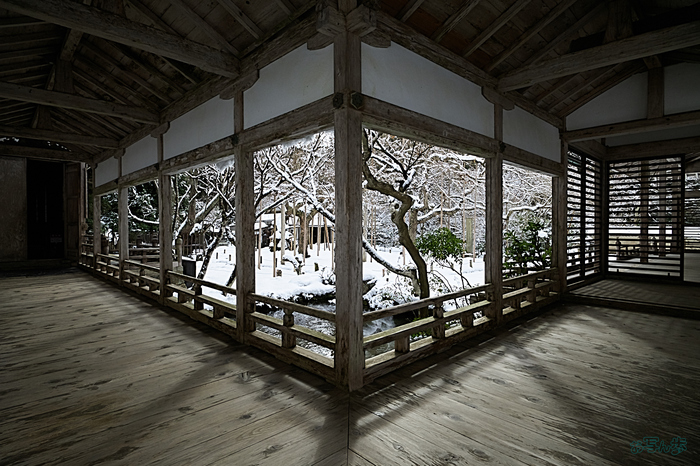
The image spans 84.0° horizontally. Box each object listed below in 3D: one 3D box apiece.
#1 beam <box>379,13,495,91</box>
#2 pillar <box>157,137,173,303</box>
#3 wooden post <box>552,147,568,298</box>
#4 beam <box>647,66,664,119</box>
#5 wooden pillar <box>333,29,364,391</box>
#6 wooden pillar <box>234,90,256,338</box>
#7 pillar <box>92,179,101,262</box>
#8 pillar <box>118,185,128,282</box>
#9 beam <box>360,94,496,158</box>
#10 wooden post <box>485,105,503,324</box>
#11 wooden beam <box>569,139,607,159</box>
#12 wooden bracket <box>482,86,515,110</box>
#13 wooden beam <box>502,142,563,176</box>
[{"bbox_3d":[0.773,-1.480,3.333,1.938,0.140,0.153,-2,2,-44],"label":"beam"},{"bbox_3d":[-2.848,-0.206,5.969,0.150,2.611,0.150,-1,2,-42],"label":"pillar"},{"bbox_3d":[3.486,-0.216,6.438,0.150,2.454,0.150,1,2,45],"label":"wooden post"},{"bbox_3d":[4.203,-1.918,5.332,0.162,0.705,0.132,1,2,45],"label":"beam"},{"bbox_3d":[-0.006,-0.155,2.888,0.150,2.595,0.150,-1,2,-42],"label":"wooden pillar"},{"bbox_3d":[-0.961,-0.144,3.604,0.122,2.285,0.148,-2,2,-44],"label":"wooden pillar"},{"bbox_3d":[-6.443,-0.276,9.904,0.150,2.444,0.150,-1,2,-42],"label":"pillar"},{"bbox_3d":[-3.812,0.018,6.562,0.117,1.765,0.148,-2,2,-44],"label":"pillar"},{"bbox_3d":[0.747,-0.855,3.313,1.951,0.186,0.138,-2,2,-44],"label":"beam"},{"bbox_3d":[1.484,-0.175,4.036,0.163,2.264,0.115,-2,2,-44],"label":"wooden post"},{"bbox_3d":[4.461,-1.604,7.411,0.132,0.240,2.661,1,2,45],"label":"wooden beam"},{"bbox_3d":[1.766,-1.593,4.791,0.159,0.137,0.908,1,2,45],"label":"wooden bracket"},{"bbox_3d":[2.582,-0.985,5.488,0.132,0.203,2.259,1,2,45],"label":"wooden beam"}]

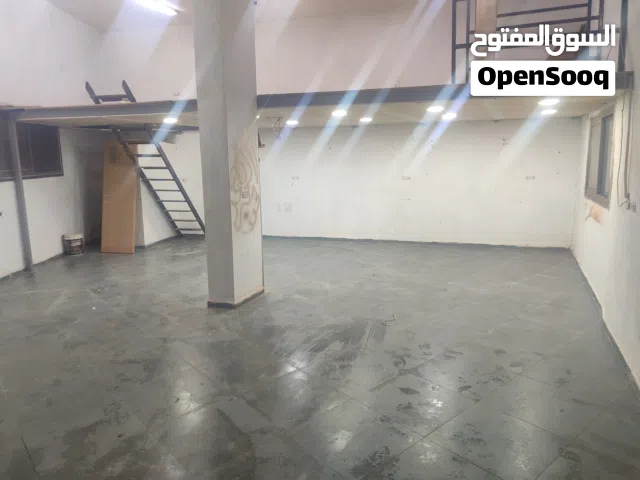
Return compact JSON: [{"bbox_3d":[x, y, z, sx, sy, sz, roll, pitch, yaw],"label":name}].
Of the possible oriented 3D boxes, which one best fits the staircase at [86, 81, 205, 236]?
[{"bbox_3d":[-3.036,-1.260,8.591,0.704,2.842,2.627,2,10,13],"label":"staircase"}]

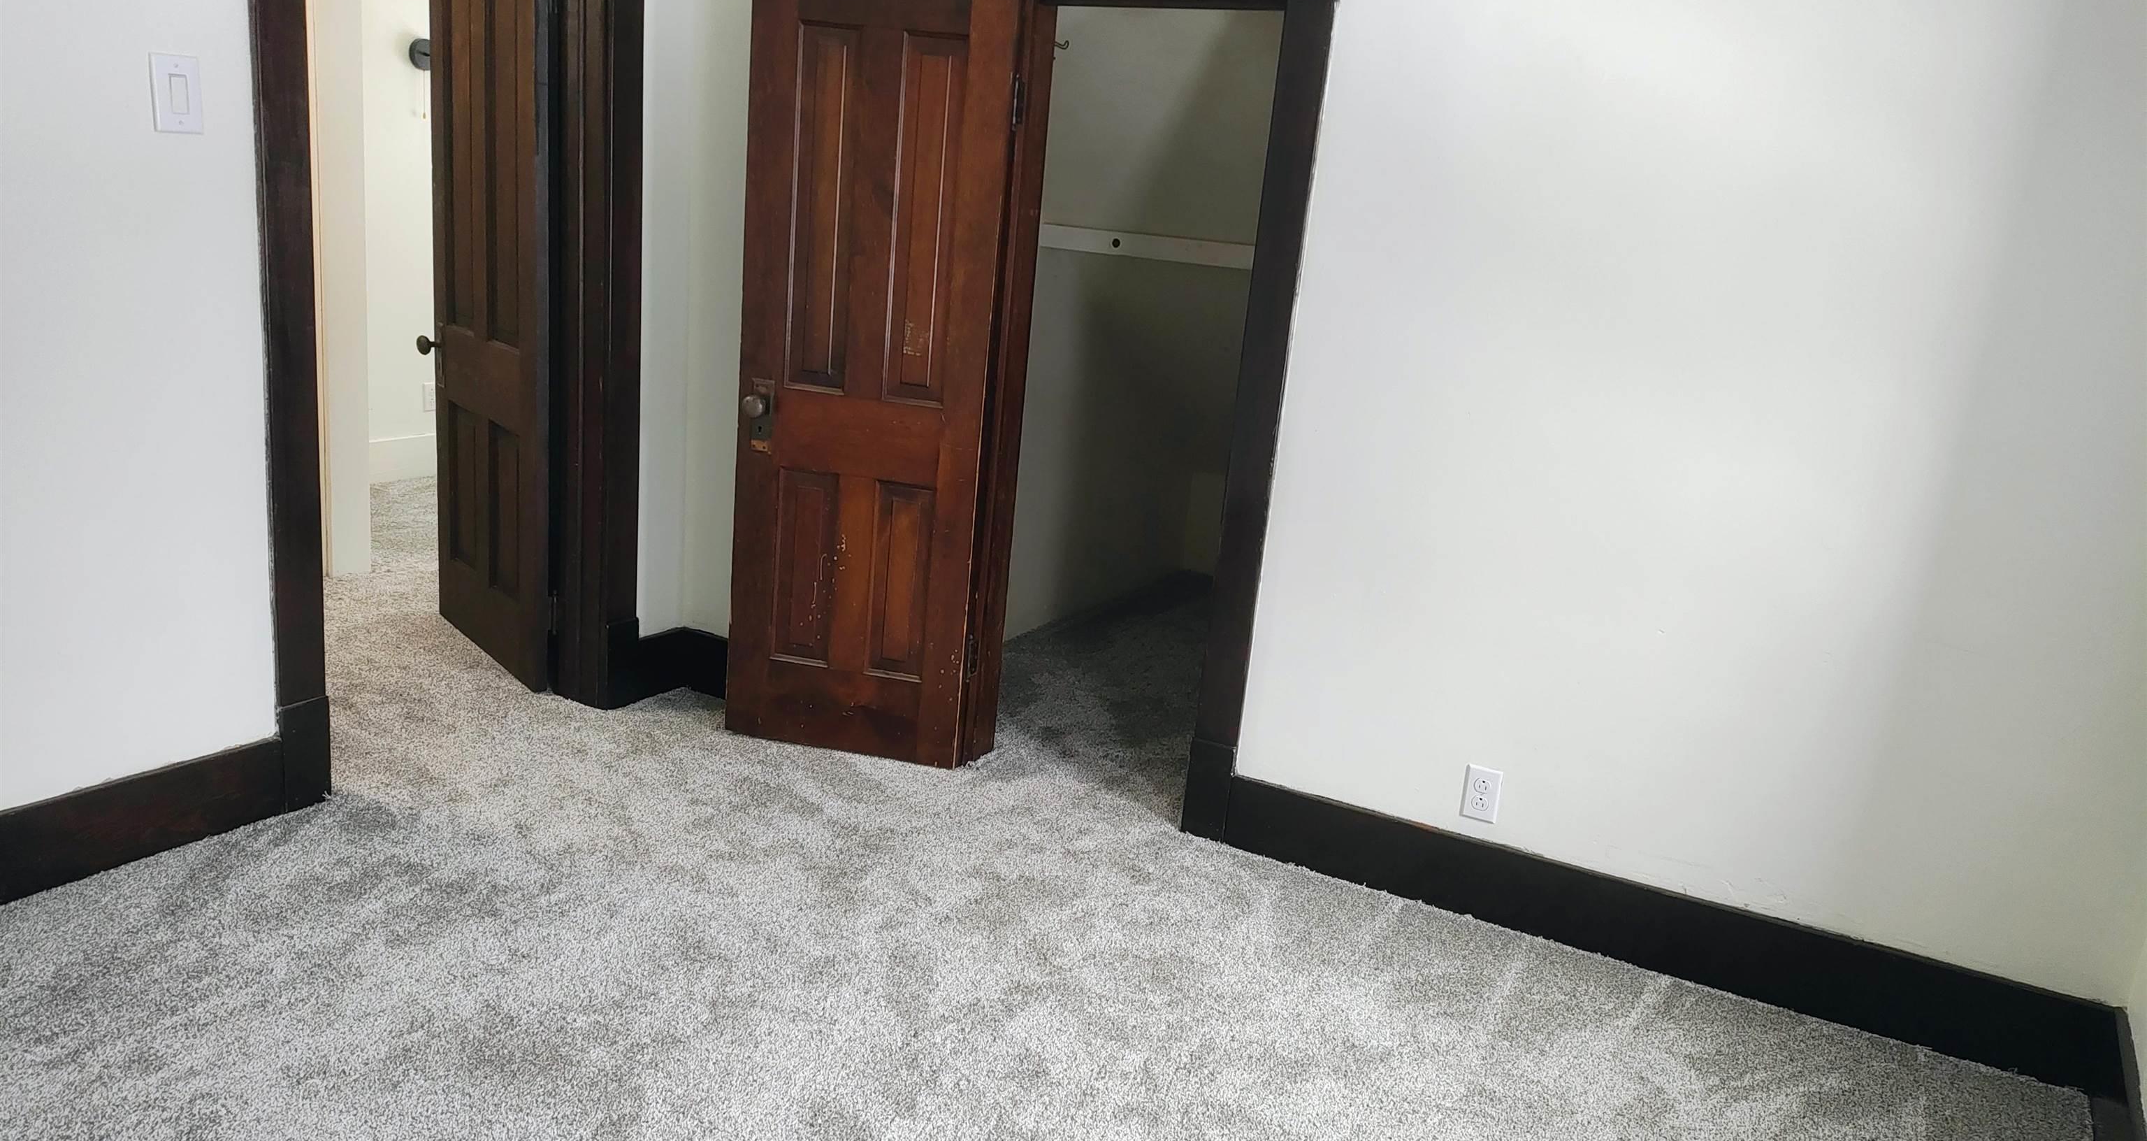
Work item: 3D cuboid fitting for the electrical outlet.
[{"bbox_3d":[0.849,0.467,3.226,0.071,0.115,0.008,12,15,26],"label":"electrical outlet"}]

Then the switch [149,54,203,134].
[{"bbox_3d":[-1.576,-0.836,2.728,0.008,0.132,0.089,12,15,26],"label":"switch"}]

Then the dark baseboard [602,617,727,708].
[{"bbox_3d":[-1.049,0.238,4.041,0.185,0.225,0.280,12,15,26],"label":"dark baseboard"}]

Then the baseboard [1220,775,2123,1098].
[{"bbox_3d":[1.095,0.694,3.129,1.690,0.157,0.025,12,15,26],"label":"baseboard"}]

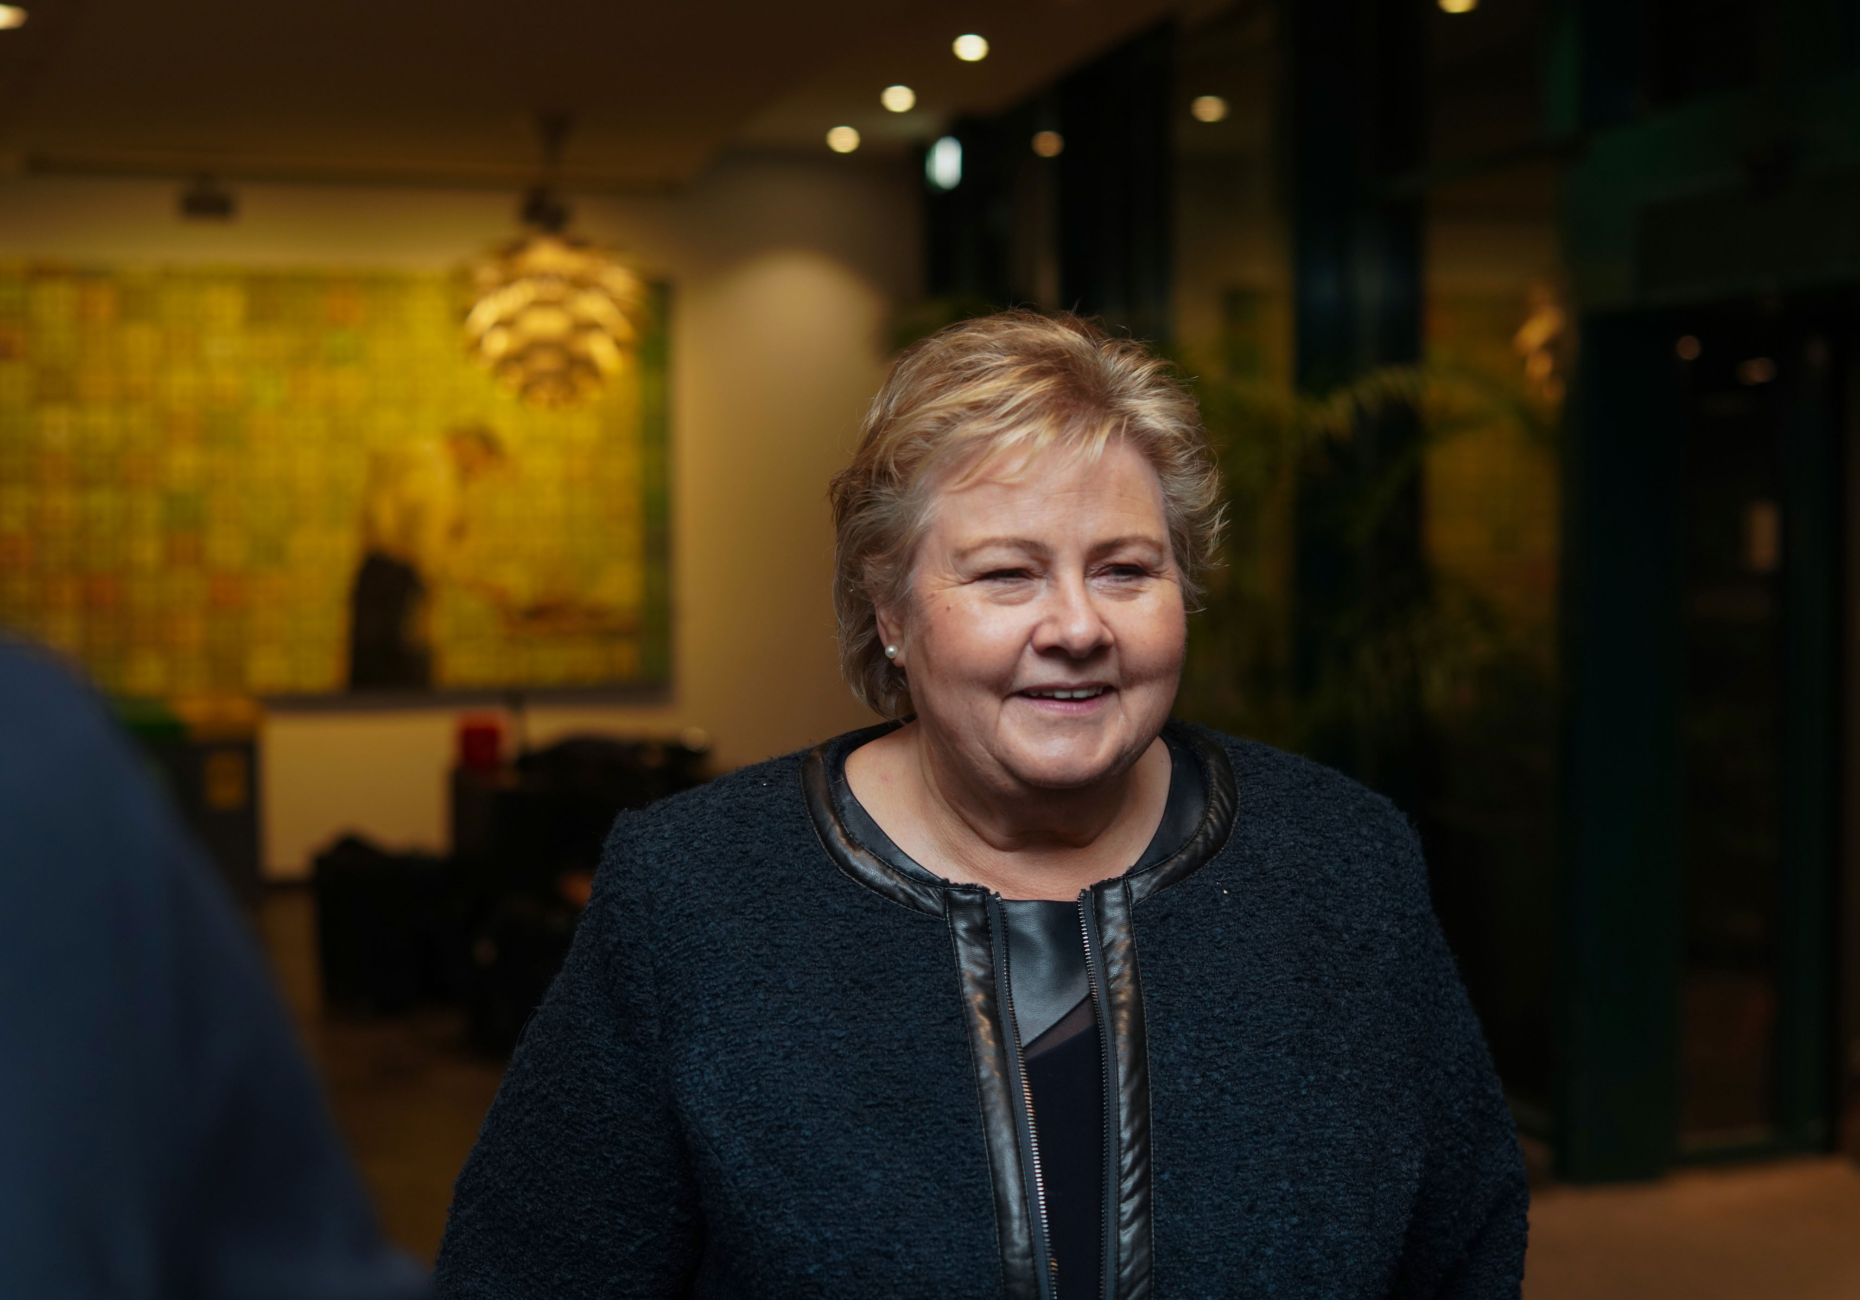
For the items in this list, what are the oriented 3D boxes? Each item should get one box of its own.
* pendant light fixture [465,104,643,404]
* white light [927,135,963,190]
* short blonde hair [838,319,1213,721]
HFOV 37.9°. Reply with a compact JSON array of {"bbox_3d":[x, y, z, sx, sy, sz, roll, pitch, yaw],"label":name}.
[{"bbox_3d":[-1.178,-1.224,8.500,0.520,0.930,0.520,-1,4,-17],"label":"pendant light fixture"},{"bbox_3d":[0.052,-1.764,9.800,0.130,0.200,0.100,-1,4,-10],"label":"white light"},{"bbox_3d":[0.053,-0.075,1.500,0.210,0.230,0.225,-1,4,-20],"label":"short blonde hair"}]

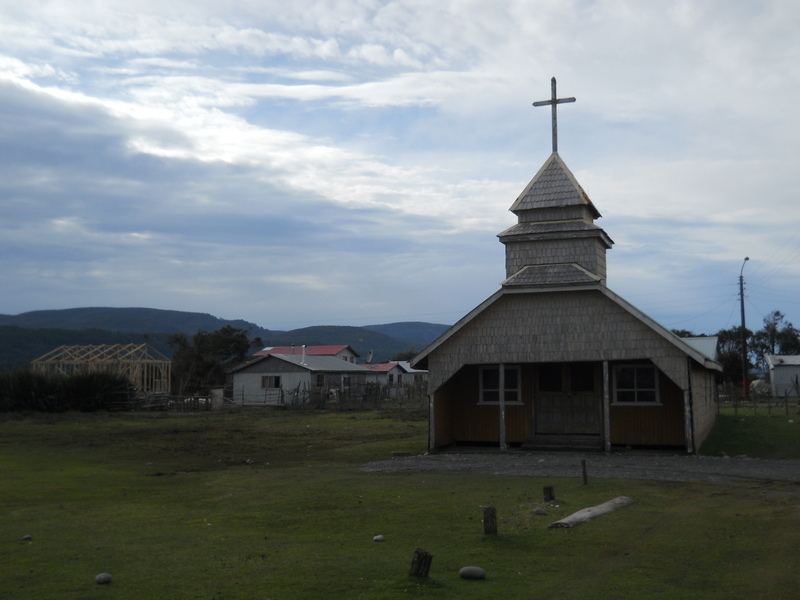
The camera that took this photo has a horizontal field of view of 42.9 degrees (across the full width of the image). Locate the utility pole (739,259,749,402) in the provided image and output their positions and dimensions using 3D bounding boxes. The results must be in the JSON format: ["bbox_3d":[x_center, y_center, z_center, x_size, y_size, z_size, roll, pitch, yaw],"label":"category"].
[{"bbox_3d":[25.445,2.102,75.000,0.600,10.500,0.400,-1,-5,0],"label":"utility pole"}]

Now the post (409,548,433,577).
[{"bbox_3d":[0.201,2.404,9.328,0.160,0.250,0.150,14,-4,1],"label":"post"}]

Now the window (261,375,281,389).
[{"bbox_3d":[-9.678,6.091,76.000,1.600,1.080,0.120,-2,-5,20],"label":"window"}]

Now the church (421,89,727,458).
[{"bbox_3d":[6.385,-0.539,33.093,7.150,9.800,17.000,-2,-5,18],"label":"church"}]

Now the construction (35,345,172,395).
[{"bbox_3d":[-22.451,5.263,77.000,8.400,3.900,6.400,-2,-5,20],"label":"construction"}]

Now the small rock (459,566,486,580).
[{"bbox_3d":[0.648,2.444,9.178,0.235,0.120,0.170,-1,-5,0],"label":"small rock"}]

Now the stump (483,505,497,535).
[{"bbox_3d":[1.040,2.548,11.820,0.150,0.330,0.150,-1,-5,0],"label":"stump"}]

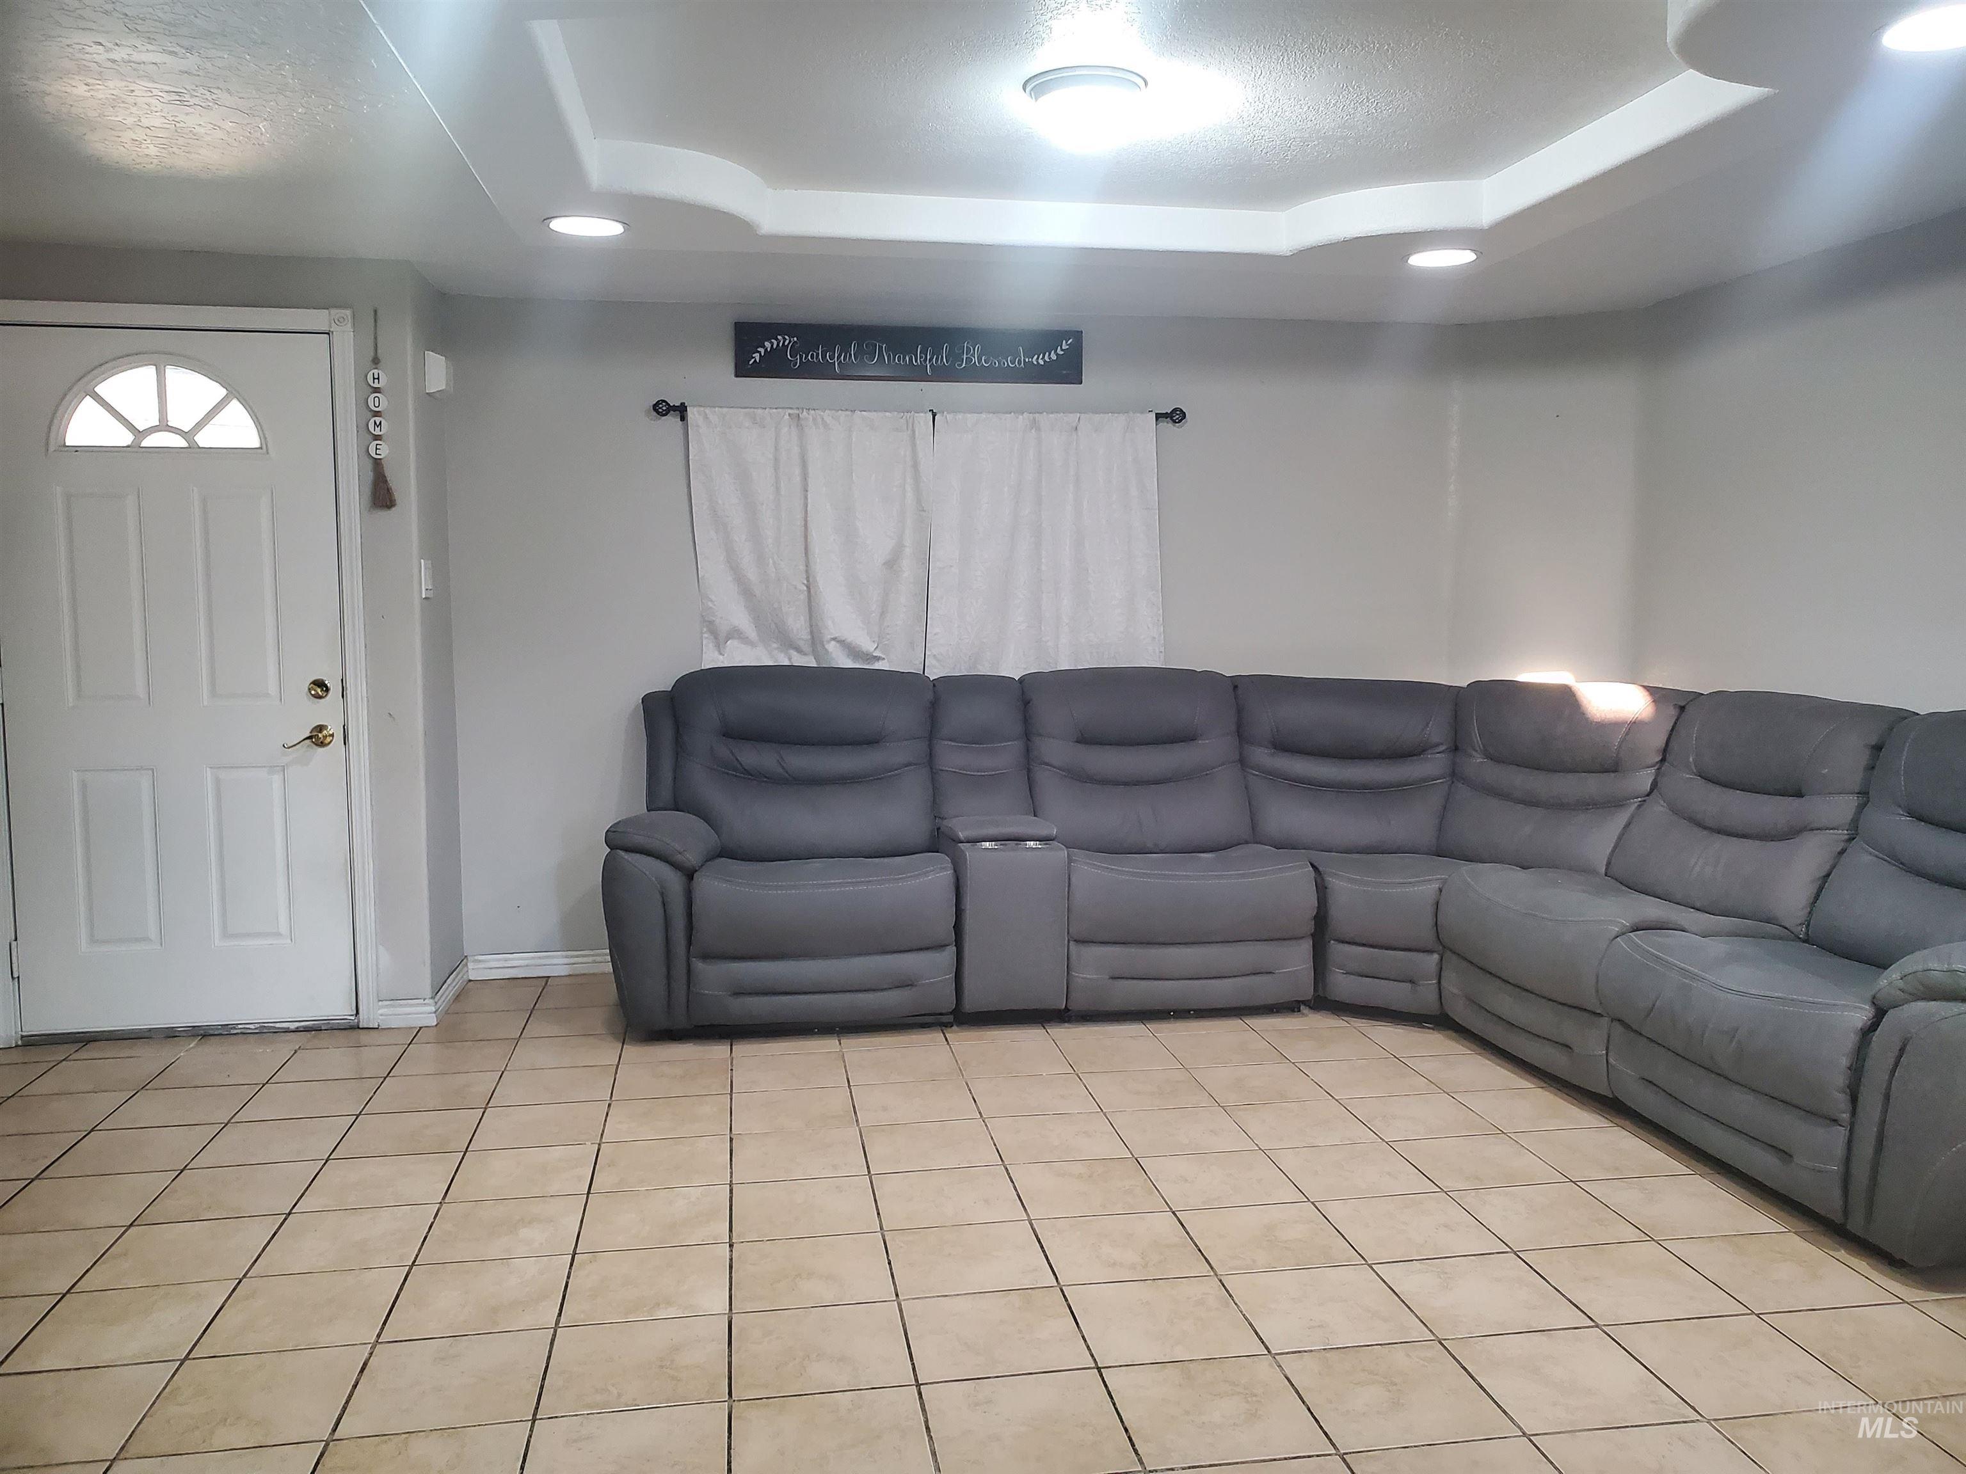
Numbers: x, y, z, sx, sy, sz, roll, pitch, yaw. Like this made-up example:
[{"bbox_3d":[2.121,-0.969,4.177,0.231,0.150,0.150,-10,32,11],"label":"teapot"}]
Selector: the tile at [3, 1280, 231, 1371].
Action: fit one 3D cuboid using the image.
[{"bbox_3d":[-1.536,1.055,2.640,0.300,0.010,0.300,-1,6,-9],"label":"tile"}]

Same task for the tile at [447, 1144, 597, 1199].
[{"bbox_3d":[-1.043,0.998,3.368,0.304,0.010,0.299,-1,6,-10],"label":"tile"}]

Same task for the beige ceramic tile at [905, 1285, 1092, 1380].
[{"bbox_3d":[0.021,1.061,2.611,0.301,0.010,0.295,-1,6,-9],"label":"beige ceramic tile"}]

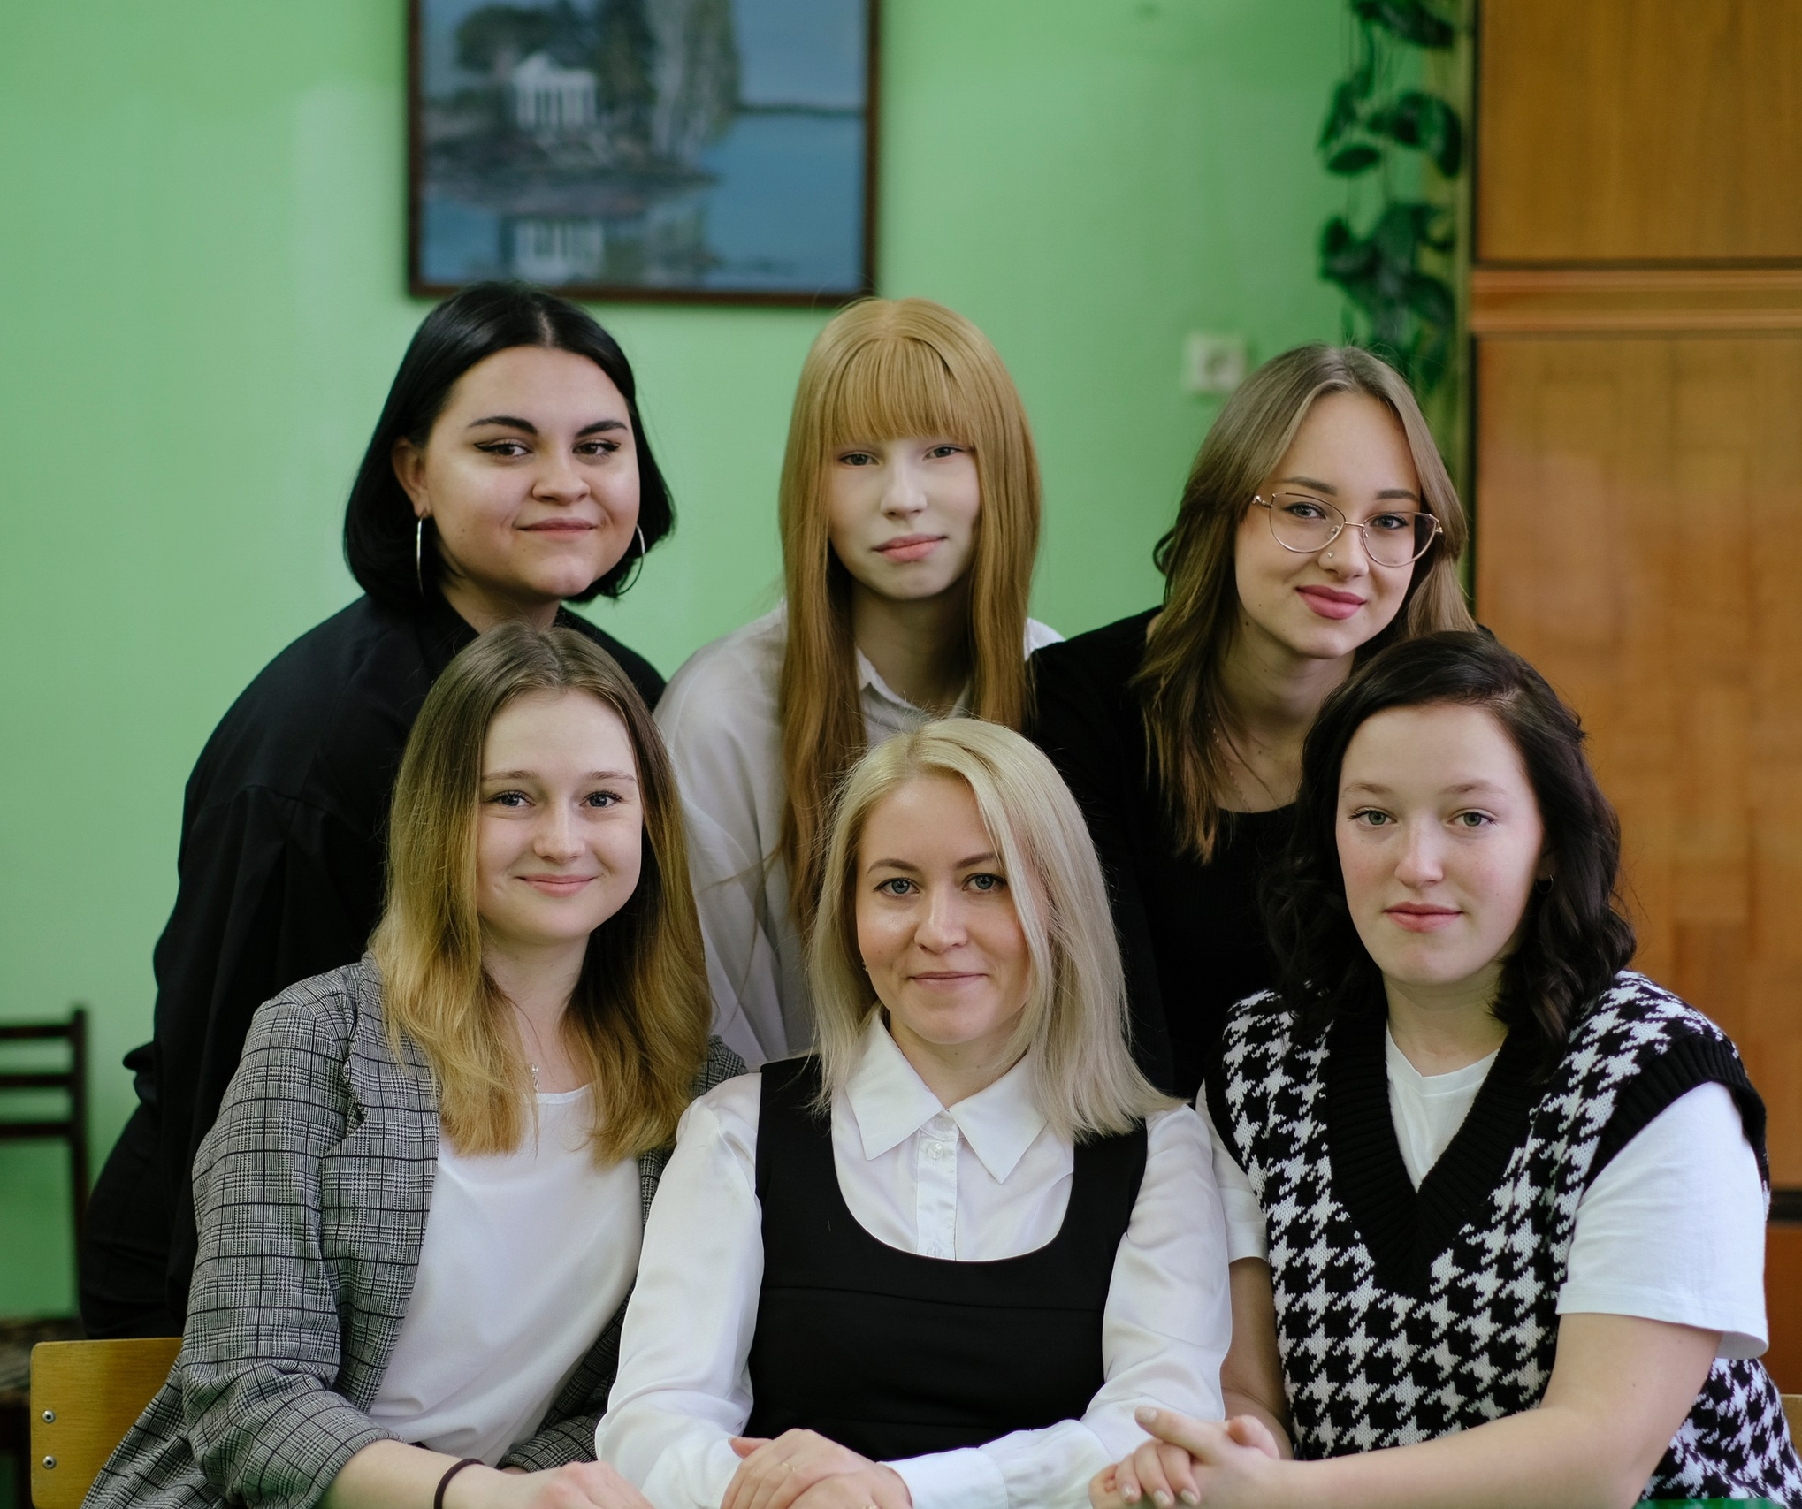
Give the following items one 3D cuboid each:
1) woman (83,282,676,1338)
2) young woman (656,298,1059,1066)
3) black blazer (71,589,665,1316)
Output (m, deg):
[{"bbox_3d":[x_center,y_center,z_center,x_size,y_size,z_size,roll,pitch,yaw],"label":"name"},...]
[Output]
[{"bbox_3d":[-0.385,0.420,3.960,0.520,1.540,0.650,-2,4,-33],"label":"woman"},{"bbox_3d":[-0.030,0.421,4.030,0.470,1.530,0.550,0,3,-8],"label":"young woman"},{"bbox_3d":[-0.390,0.170,3.946,0.500,0.610,0.480,-2,4,-33],"label":"black blazer"}]

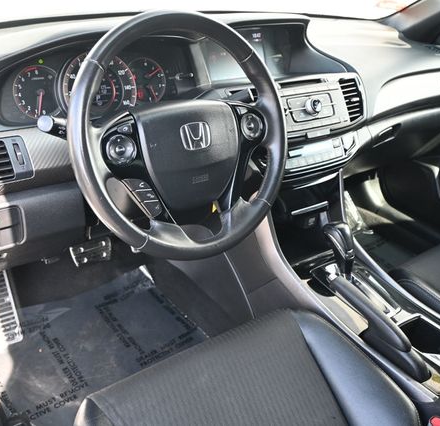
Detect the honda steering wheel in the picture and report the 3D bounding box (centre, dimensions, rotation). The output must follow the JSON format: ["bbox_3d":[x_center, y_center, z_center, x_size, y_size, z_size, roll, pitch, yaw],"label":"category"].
[{"bbox_3d":[-0.059,-0.117,0.792,0.379,0.379,0.100,-16,10,-32],"label":"honda steering wheel"}]

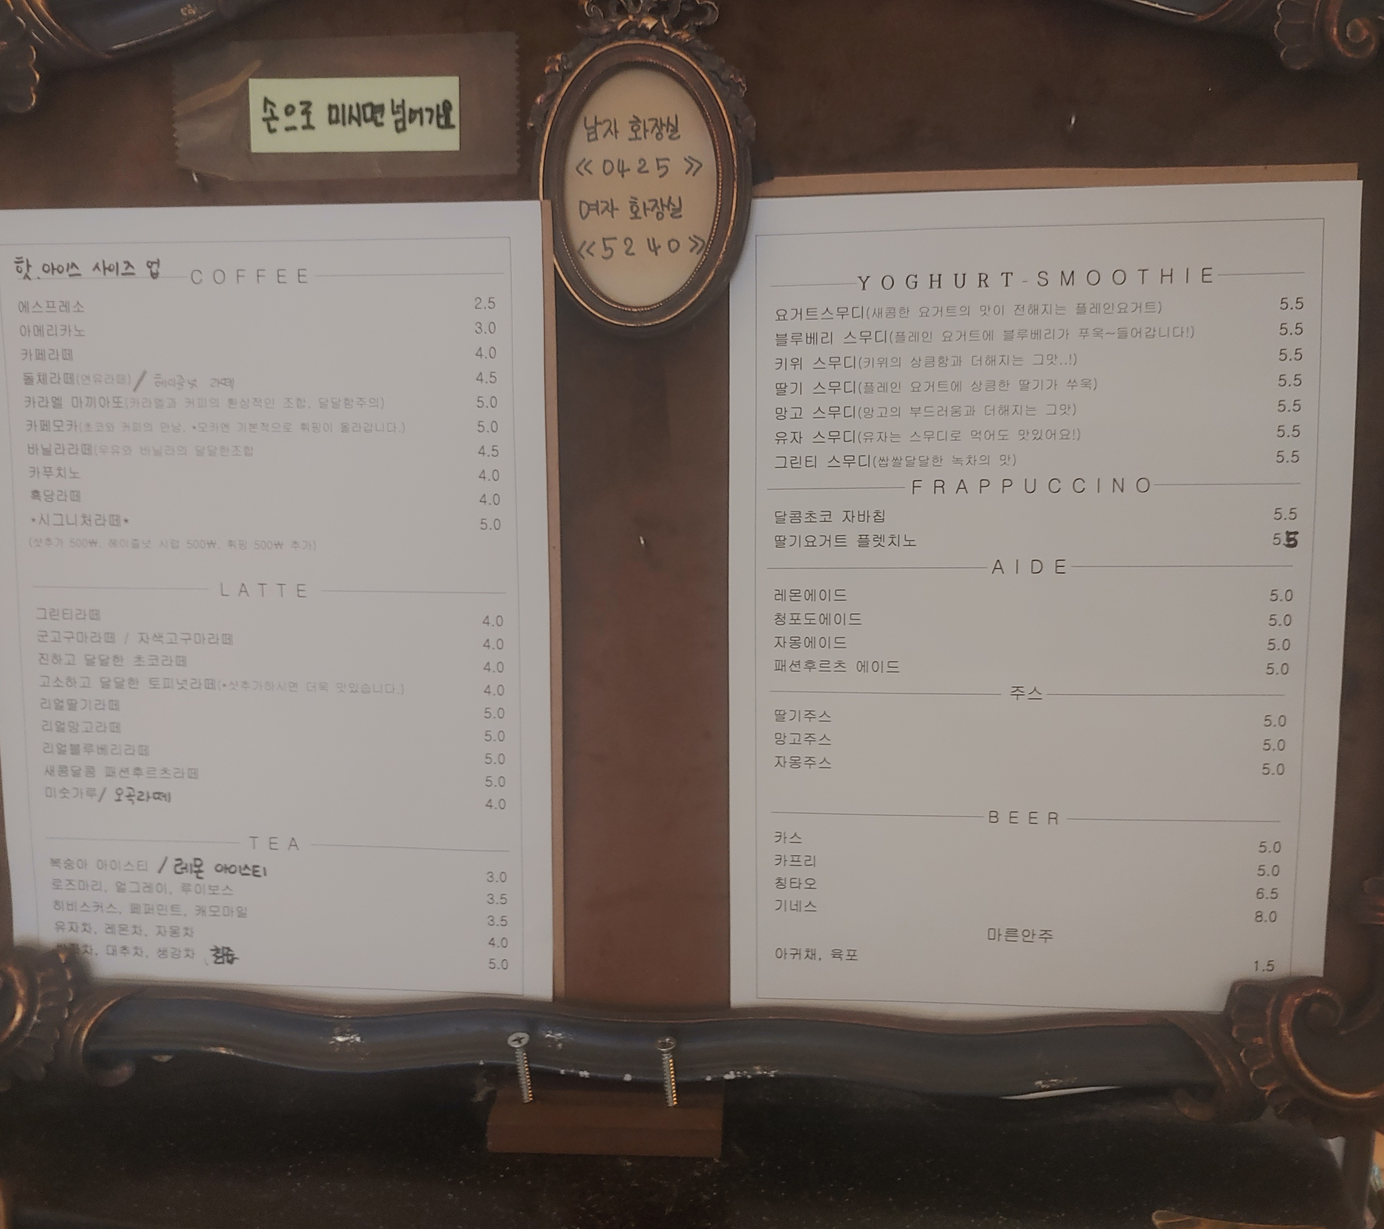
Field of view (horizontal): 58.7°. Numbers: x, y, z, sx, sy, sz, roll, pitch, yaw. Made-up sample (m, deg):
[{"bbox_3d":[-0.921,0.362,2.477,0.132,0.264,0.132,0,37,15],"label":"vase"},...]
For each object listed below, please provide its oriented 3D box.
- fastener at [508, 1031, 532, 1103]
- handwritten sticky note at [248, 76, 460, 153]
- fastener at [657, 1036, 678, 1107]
[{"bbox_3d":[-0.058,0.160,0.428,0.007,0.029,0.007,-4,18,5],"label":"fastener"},{"bbox_3d":[-0.120,-0.177,0.435,0.076,0.025,0.002,1,6,5],"label":"handwritten sticky note"},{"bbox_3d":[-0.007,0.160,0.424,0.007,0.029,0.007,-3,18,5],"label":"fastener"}]

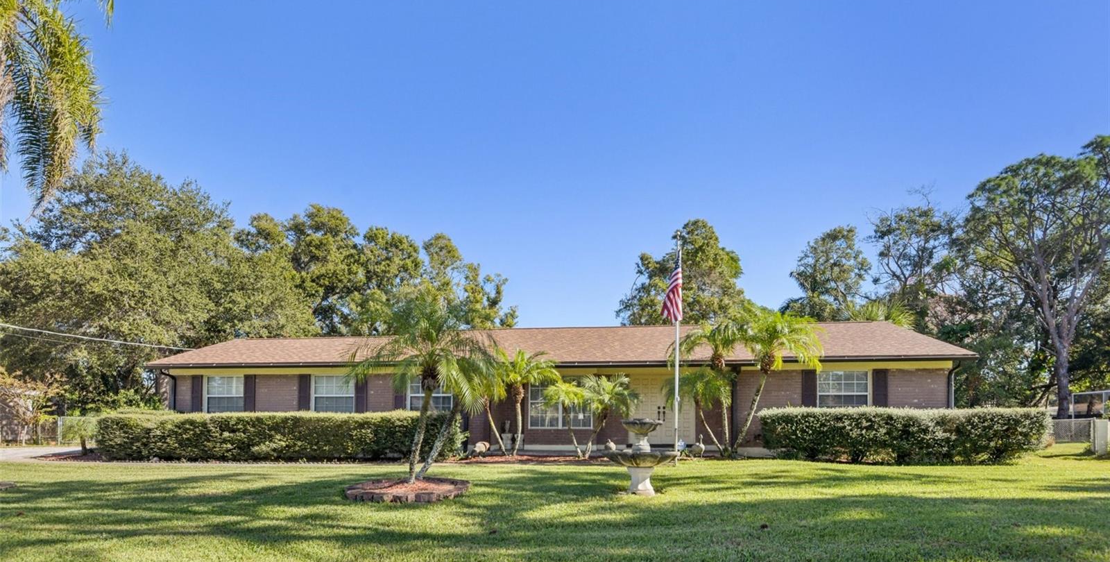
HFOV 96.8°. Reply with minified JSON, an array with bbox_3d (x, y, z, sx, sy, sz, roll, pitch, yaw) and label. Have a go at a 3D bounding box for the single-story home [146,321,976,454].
[{"bbox_3d":[-0.400,3.577,17.700,22.300,4.000,9.000,-1,-10,6],"label":"single-story home"}]

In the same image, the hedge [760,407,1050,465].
[{"bbox_3d":[8.100,3.697,11.850,5.700,1.220,1.250,-1,-10,6],"label":"hedge"}]

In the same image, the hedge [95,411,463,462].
[{"bbox_3d":[-7.350,4.129,13.200,9.800,1.150,1.250,-1,-10,6],"label":"hedge"}]

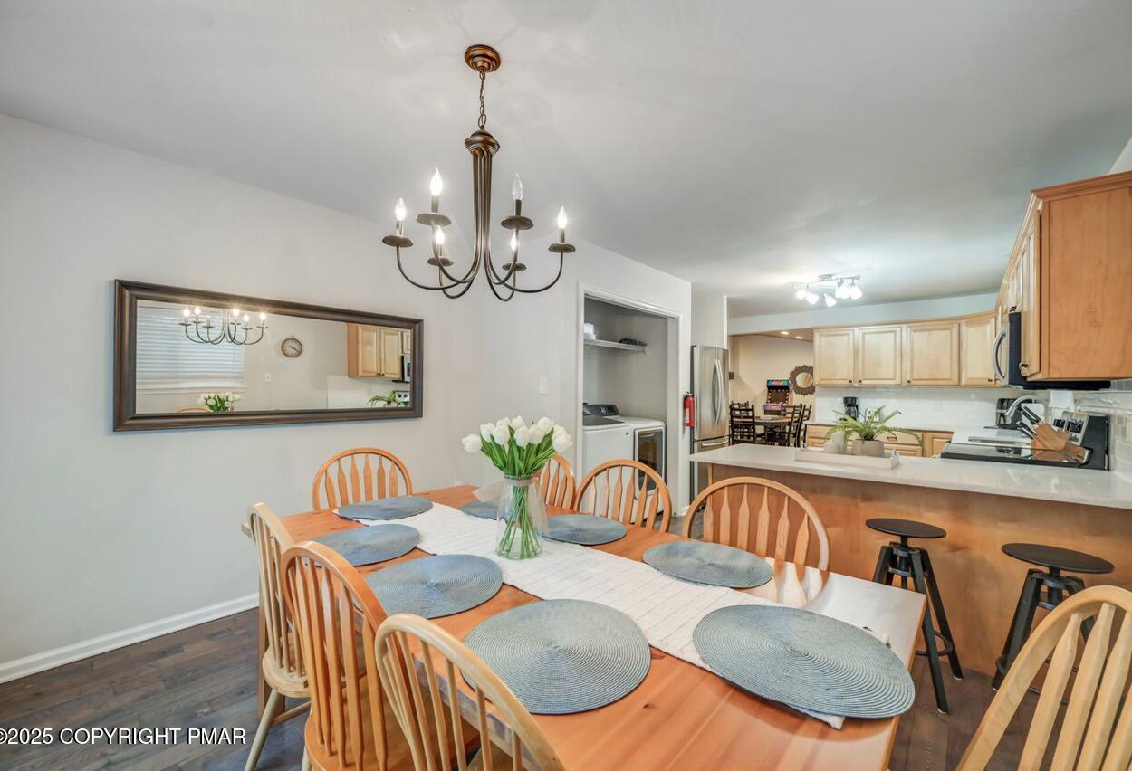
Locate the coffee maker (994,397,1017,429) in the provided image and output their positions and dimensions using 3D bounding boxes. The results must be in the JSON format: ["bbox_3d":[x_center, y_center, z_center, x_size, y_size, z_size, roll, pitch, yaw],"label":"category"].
[{"bbox_3d":[4.557,0.306,4.643,0.220,0.320,0.180,0,0,-3],"label":"coffee maker"}]

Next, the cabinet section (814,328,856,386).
[{"bbox_3d":[3.652,-0.368,6.078,0.496,0.777,0.330,0,-1,41],"label":"cabinet section"}]

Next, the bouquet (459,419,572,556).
[{"bbox_3d":[-0.155,0.336,1.508,0.355,0.452,0.335,0,0,-6],"label":"bouquet"}]

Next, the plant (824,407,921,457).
[{"bbox_3d":[1.678,0.284,2.480,0.450,0.280,0.400,0,0,42],"label":"plant"}]

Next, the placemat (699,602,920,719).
[{"bbox_3d":[0.484,0.559,0.962,0.405,0.010,0.405,0,0,0],"label":"placemat"}]

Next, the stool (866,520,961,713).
[{"bbox_3d":[1.578,1.005,2.086,0.370,0.690,0.370,1,0,-41],"label":"stool"}]

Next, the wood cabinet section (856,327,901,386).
[{"bbox_3d":[4.021,-0.368,5.757,0.481,0.777,0.330,0,-1,41],"label":"wood cabinet section"}]

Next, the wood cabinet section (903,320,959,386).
[{"bbox_3d":[4.399,-0.367,5.428,0.522,0.777,0.330,0,-1,41],"label":"wood cabinet section"}]

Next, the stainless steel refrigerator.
[{"bbox_3d":[1.431,0.475,5.336,0.790,1.780,0.870,0,0,42],"label":"stainless steel refrigerator"}]

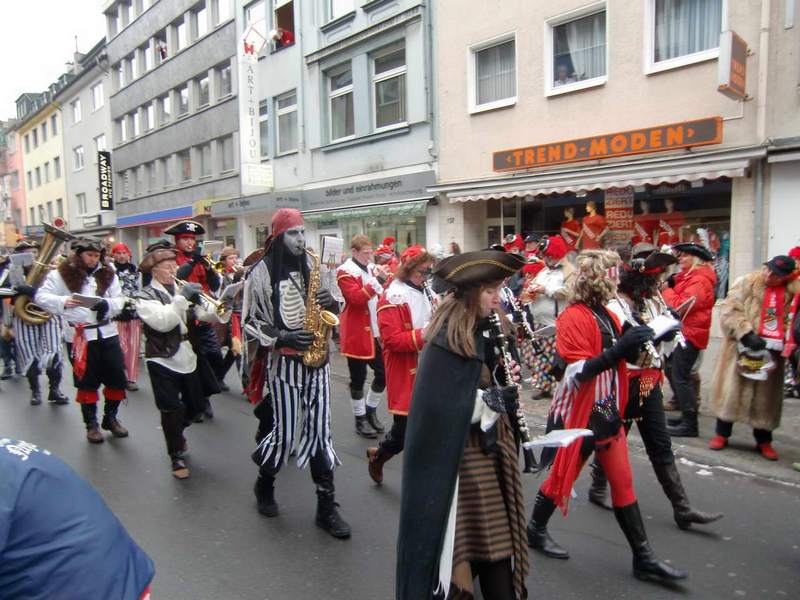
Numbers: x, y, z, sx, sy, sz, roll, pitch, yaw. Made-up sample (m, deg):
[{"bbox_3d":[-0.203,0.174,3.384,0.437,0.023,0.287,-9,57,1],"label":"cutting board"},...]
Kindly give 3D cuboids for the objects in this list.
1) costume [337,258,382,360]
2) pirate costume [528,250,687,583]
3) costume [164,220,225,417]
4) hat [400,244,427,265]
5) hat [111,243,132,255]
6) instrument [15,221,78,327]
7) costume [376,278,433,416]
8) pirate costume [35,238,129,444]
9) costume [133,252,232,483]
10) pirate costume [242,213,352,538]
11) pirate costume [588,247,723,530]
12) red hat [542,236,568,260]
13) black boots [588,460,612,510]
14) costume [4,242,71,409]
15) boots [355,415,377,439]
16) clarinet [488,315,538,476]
[{"bbox_3d":[-0.359,0.087,5.102,0.360,0.880,0.470,2,5,30],"label":"costume"},{"bbox_3d":[1.050,0.549,2.880,0.760,1.630,0.520,2,6,33],"label":"pirate costume"},{"bbox_3d":[-2.030,0.214,5.480,0.580,1.930,0.580,-5,7,-41],"label":"costume"},{"bbox_3d":[0.090,-0.303,3.700,0.190,0.135,0.170,1,5,26],"label":"hat"},{"bbox_3d":[-3.414,-0.625,6.800,0.220,0.150,0.240,-4,6,-36],"label":"hat"},{"bbox_3d":[-3.920,-0.273,6.186,0.420,1.000,0.460,6,-16,47],"label":"instrument"},{"bbox_3d":[0.044,0.319,3.720,0.440,0.920,0.460,3,6,37],"label":"costume"},{"bbox_3d":[-2.800,0.342,4.950,0.740,1.790,0.580,-5,7,-41],"label":"pirate costume"},{"bbox_3d":[-1.670,0.442,4.320,0.700,1.670,0.580,3,6,38],"label":"costume"},{"bbox_3d":[-0.610,0.401,3.360,0.660,1.890,0.600,4,7,42],"label":"pirate costume"},{"bbox_3d":[1.470,0.495,3.310,0.720,1.650,0.500,3,6,37],"label":"pirate costume"},{"bbox_3d":[1.490,-0.492,5.300,0.250,0.220,0.230,-5,7,-41],"label":"red hat"},{"bbox_3d":[1.279,1.154,3.470,0.260,0.340,0.110,3,6,37],"label":"black boots"},{"bbox_3d":[-4.073,0.253,6.267,0.580,1.820,0.500,-5,6,-43],"label":"costume"},{"bbox_3d":[-0.306,1.126,5.045,0.270,0.180,0.110,3,6,41],"label":"boots"},{"bbox_3d":[0.447,0.346,2.235,0.080,0.660,0.080,-19,-12,37],"label":"clarinet"}]

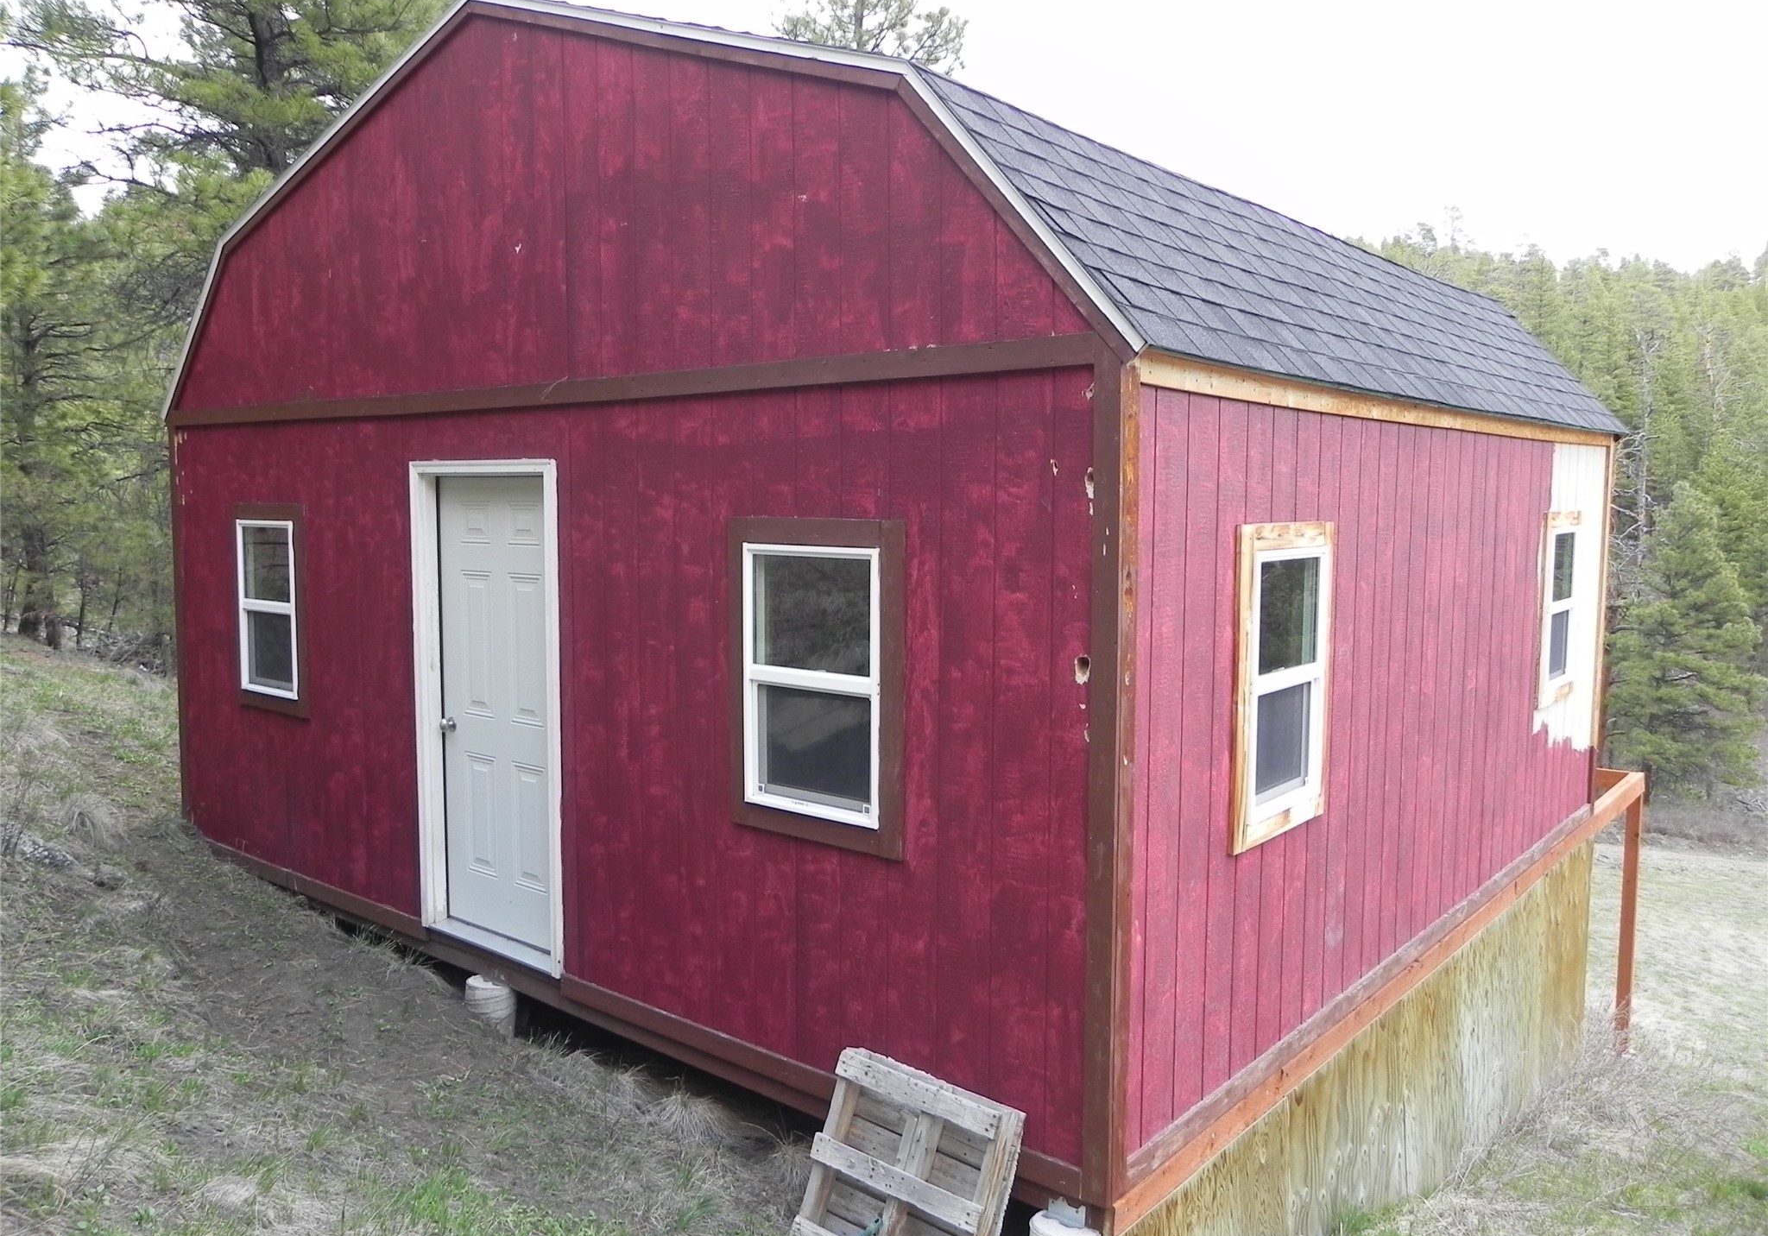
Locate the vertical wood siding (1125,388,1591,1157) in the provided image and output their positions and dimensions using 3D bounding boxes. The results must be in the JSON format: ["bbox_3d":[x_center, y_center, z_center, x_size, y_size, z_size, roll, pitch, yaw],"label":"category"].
[{"bbox_3d":[2.584,0.270,6.078,0.028,2.262,5.885,5,7,40],"label":"vertical wood siding"}]

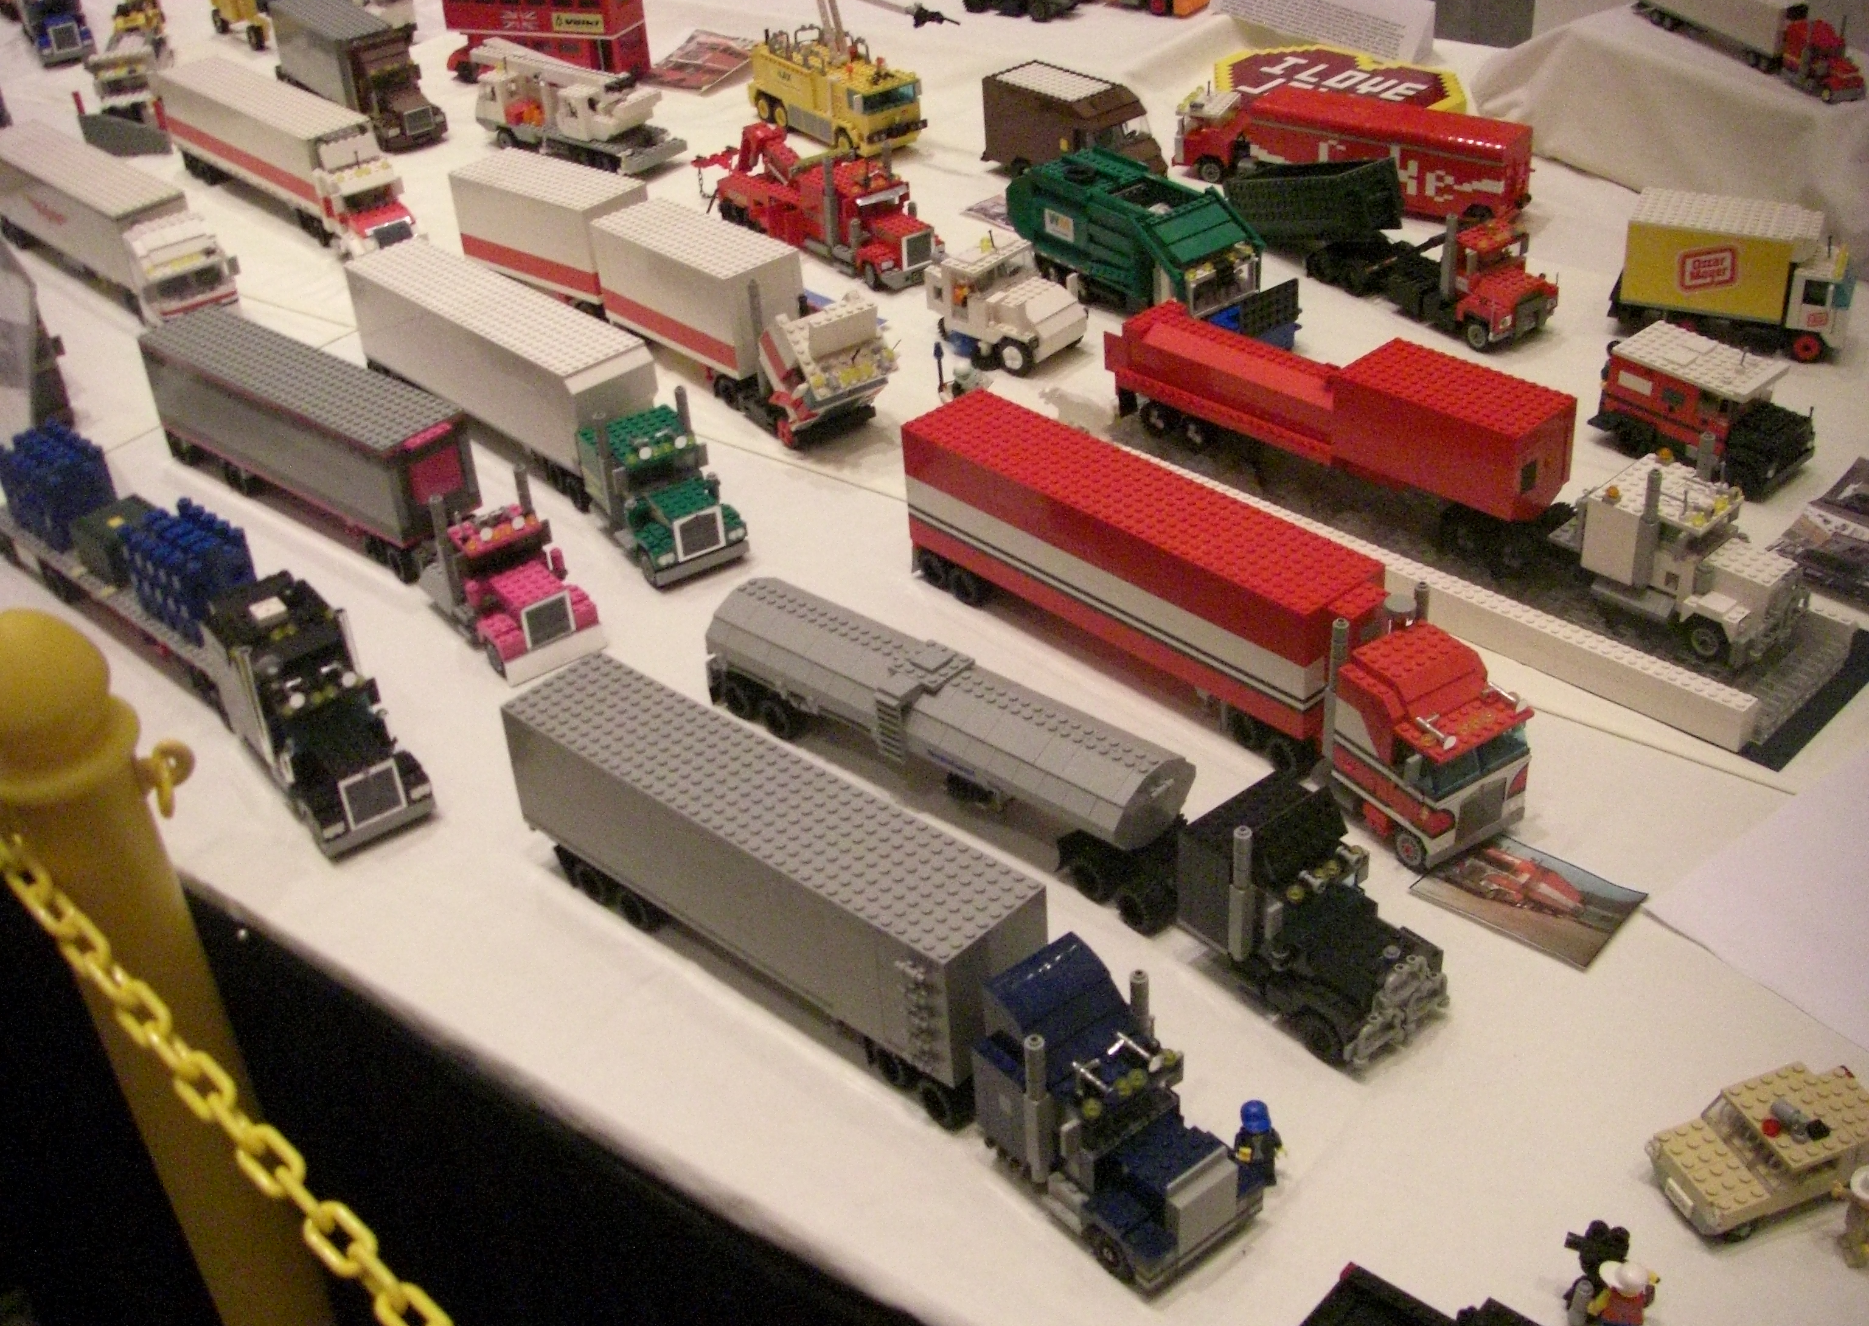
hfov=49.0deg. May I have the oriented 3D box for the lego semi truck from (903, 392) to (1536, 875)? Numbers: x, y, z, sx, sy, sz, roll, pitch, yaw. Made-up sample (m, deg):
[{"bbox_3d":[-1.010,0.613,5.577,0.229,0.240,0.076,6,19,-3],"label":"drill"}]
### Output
[{"bbox_3d":[0.141,-0.033,1.116,0.076,0.107,0.414,-27,40,-30],"label":"lego semi truck"}]

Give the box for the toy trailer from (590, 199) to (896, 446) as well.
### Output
[{"bbox_3d":[-0.141,-0.249,1.496,0.073,0.104,0.281,-28,40,-31],"label":"toy trailer"}]

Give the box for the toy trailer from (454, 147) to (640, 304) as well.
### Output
[{"bbox_3d":[-0.306,-0.344,1.667,0.174,0.112,0.065,24,43,36],"label":"toy trailer"}]

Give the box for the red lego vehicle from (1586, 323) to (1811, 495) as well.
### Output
[{"bbox_3d":[0.500,-0.169,1.334,0.070,0.071,0.137,-28,41,-31],"label":"red lego vehicle"}]

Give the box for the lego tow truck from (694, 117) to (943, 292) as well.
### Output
[{"bbox_3d":[-0.100,-0.400,1.722,0.061,0.101,0.293,-25,38,-28],"label":"lego tow truck"}]

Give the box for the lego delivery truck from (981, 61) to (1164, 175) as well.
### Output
[{"bbox_3d":[0.122,-0.463,1.802,0.064,0.089,0.163,-30,41,-34],"label":"lego delivery truck"}]

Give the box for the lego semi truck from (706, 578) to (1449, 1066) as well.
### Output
[{"bbox_3d":[0.057,0.051,1.018,0.452,0.086,0.076,27,45,38],"label":"lego semi truck"}]

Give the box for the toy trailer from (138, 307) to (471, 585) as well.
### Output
[{"bbox_3d":[-0.425,-0.154,1.392,0.305,0.096,0.065,24,43,36],"label":"toy trailer"}]

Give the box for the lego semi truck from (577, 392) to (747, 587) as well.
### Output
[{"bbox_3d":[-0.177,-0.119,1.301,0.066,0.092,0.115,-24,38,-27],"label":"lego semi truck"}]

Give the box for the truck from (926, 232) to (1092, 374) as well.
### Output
[{"bbox_3d":[0.054,-0.265,1.500,0.097,0.077,0.065,25,44,36],"label":"truck"}]

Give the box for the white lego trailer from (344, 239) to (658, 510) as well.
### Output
[{"bbox_3d":[-0.305,-0.208,1.449,0.064,0.103,0.313,-29,41,-32],"label":"white lego trailer"}]

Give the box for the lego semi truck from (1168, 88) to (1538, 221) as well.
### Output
[{"bbox_3d":[0.352,-0.439,1.750,0.310,0.076,0.064,19,40,32],"label":"lego semi truck"}]

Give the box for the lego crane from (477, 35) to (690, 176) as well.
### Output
[{"bbox_3d":[-0.366,-0.552,2.032,0.268,0.088,0.075,26,44,37],"label":"lego crane"}]

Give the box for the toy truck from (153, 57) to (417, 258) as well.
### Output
[{"bbox_3d":[-0.598,-0.471,1.924,0.070,0.111,0.420,-28,40,-31],"label":"toy truck"}]

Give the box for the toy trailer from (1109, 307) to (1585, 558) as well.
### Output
[{"bbox_3d":[0.248,-0.164,1.318,0.064,0.095,0.327,-31,42,-33],"label":"toy trailer"}]

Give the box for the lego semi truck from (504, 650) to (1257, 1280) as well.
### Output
[{"bbox_3d":[-0.034,0.118,0.919,0.080,0.099,0.429,-31,42,-34],"label":"lego semi truck"}]

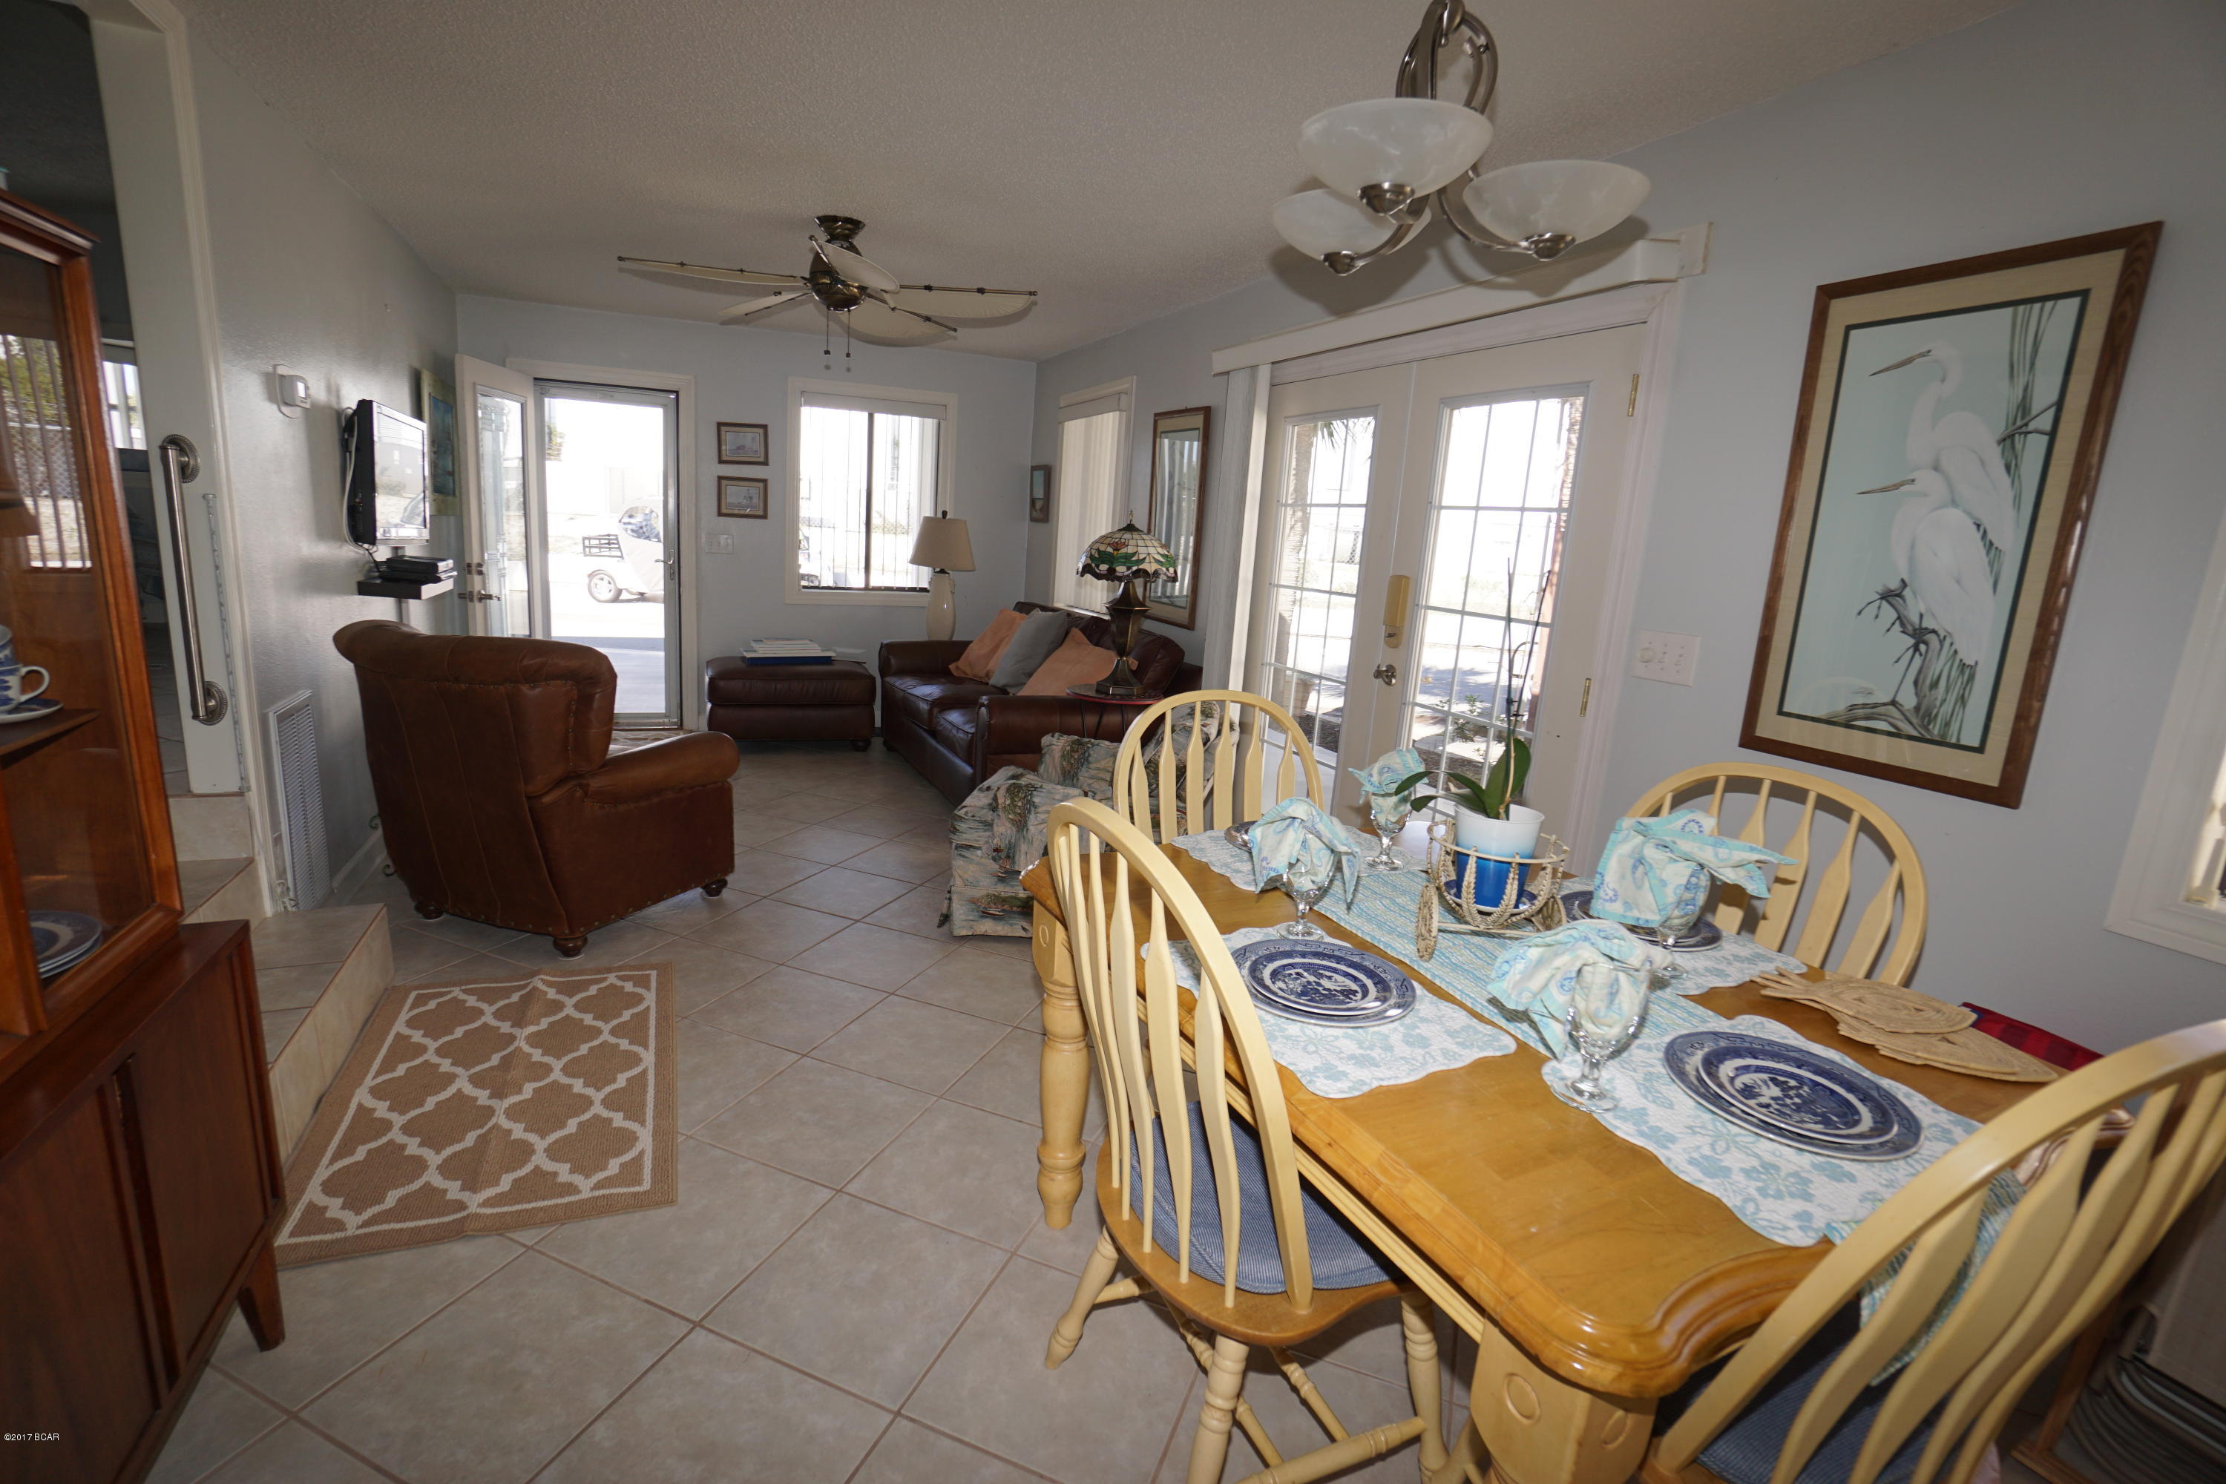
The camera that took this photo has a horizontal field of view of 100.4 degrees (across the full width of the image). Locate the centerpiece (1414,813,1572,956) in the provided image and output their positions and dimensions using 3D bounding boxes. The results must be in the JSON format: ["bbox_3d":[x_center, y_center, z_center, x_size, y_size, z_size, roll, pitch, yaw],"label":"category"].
[{"bbox_3d":[0.650,0.248,1.590,0.250,0.185,0.220,3,12,-5],"label":"centerpiece"}]

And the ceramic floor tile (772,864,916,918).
[{"bbox_3d":[-1.016,0.573,3.526,0.390,0.010,0.390,8,12,19],"label":"ceramic floor tile"}]

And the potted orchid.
[{"bbox_3d":[0.632,0.051,1.581,0.220,0.480,0.170,9,13,23],"label":"potted orchid"}]

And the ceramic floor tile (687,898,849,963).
[{"bbox_3d":[-1.150,0.639,3.161,0.390,0.010,0.390,8,12,19],"label":"ceramic floor tile"}]

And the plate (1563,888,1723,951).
[{"bbox_3d":[0.949,0.331,1.674,0.262,0.028,0.262,12,14,32],"label":"plate"}]

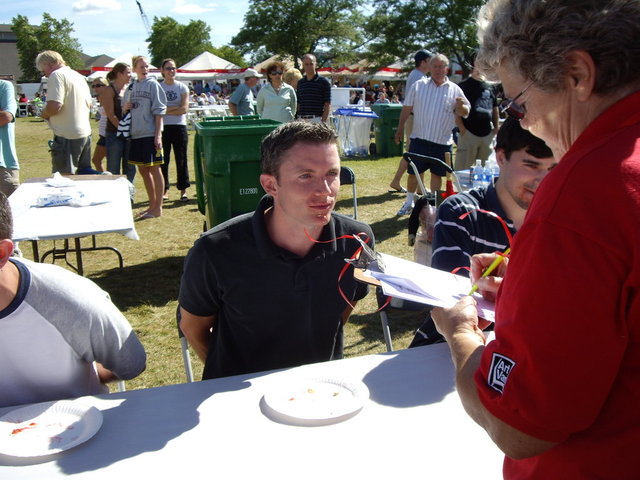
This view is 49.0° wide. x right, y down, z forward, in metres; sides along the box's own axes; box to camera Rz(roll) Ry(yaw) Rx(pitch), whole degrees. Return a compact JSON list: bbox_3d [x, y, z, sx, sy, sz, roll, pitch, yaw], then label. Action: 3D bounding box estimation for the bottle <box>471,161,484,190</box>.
[{"bbox_3d":[1.105,-0.459,4.914,0.066,0.205,0.066,0,12,0],"label":"bottle"}]

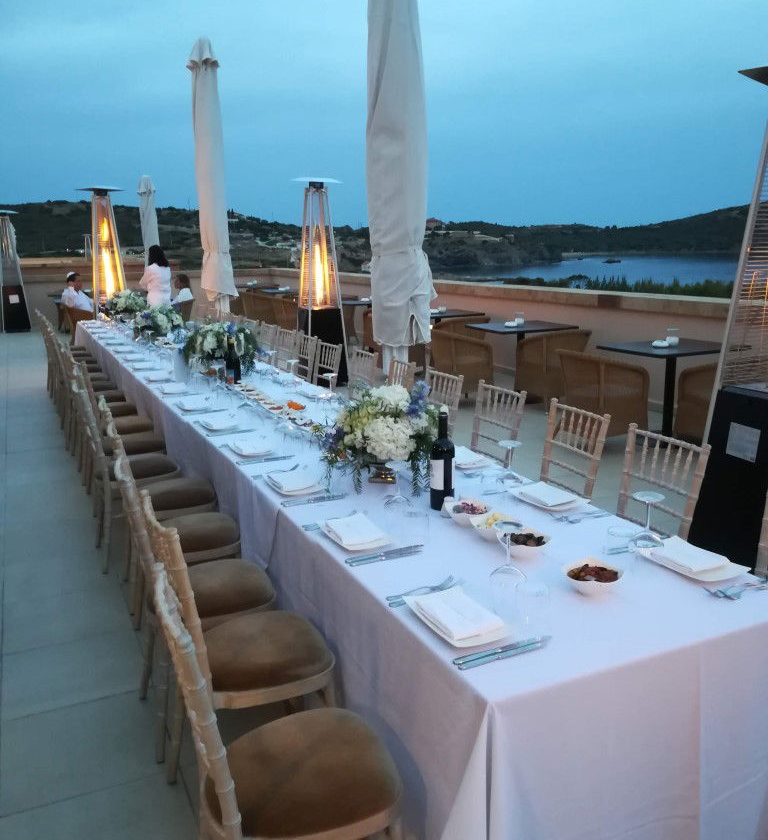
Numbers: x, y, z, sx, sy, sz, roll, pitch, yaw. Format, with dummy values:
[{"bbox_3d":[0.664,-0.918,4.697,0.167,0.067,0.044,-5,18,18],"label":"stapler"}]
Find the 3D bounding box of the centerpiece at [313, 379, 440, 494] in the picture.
[{"bbox_3d":[-0.024,0.038,2.662,0.400,0.345,0.390,0,13,0],"label":"centerpiece"}]

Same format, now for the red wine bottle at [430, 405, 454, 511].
[{"bbox_3d":[0.179,0.121,2.327,0.076,0.304,0.076,-1,12,0],"label":"red wine bottle"}]

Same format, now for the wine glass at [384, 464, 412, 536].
[{"bbox_3d":[0.045,0.222,2.228,0.080,0.200,0.080,1,12,0],"label":"wine glass"}]

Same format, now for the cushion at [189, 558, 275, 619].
[{"bbox_3d":[-0.572,0.559,2.569,0.370,0.055,0.370,-5,14,-26],"label":"cushion"}]

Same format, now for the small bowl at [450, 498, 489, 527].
[{"bbox_3d":[0.241,0.277,2.263,0.107,0.056,0.113,0,13,0],"label":"small bowl"}]

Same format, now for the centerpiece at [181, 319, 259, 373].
[{"bbox_3d":[-1.011,-0.423,4.783,0.440,0.360,0.440,-5,14,-26],"label":"centerpiece"}]

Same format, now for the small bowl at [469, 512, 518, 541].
[{"bbox_3d":[0.306,0.305,2.136,0.107,0.056,0.113,-6,14,-26],"label":"small bowl"}]

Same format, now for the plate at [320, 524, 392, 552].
[{"bbox_3d":[-0.079,0.320,2.152,0.148,0.022,0.235,-6,14,-26],"label":"plate"}]

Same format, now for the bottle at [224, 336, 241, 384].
[{"bbox_3d":[-0.884,-0.344,4.516,0.077,0.296,0.077,0,13,0],"label":"bottle"}]

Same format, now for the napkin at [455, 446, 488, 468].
[{"bbox_3d":[0.301,0.145,2.978,0.145,0.018,0.195,-5,14,-26],"label":"napkin"}]

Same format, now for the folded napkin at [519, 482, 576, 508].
[{"bbox_3d":[0.507,0.241,2.440,0.128,0.022,0.188,-6,14,-26],"label":"folded napkin"}]

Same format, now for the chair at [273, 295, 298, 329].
[{"bbox_3d":[-1.620,-1.710,13.103,0.680,0.800,0.650,-6,14,-25],"label":"chair"}]

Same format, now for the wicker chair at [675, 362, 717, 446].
[{"bbox_3d":[2.831,-0.122,6.219,0.590,0.780,0.590,-7,14,-31],"label":"wicker chair"}]

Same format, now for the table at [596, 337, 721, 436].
[{"bbox_3d":[2.311,-0.223,6.250,0.820,0.750,0.820,-6,14,-25],"label":"table"}]

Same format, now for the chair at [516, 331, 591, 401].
[{"bbox_3d":[1.688,-0.506,7.506,0.570,0.780,0.580,-6,14,-25],"label":"chair"}]

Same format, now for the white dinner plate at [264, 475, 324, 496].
[{"bbox_3d":[-0.303,0.222,2.629,0.150,0.023,0.240,-5,14,-26],"label":"white dinner plate"}]

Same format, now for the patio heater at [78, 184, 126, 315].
[{"bbox_3d":[-3.501,-1.730,9.761,0.570,2.320,0.570,-6,14,-25],"label":"patio heater"}]

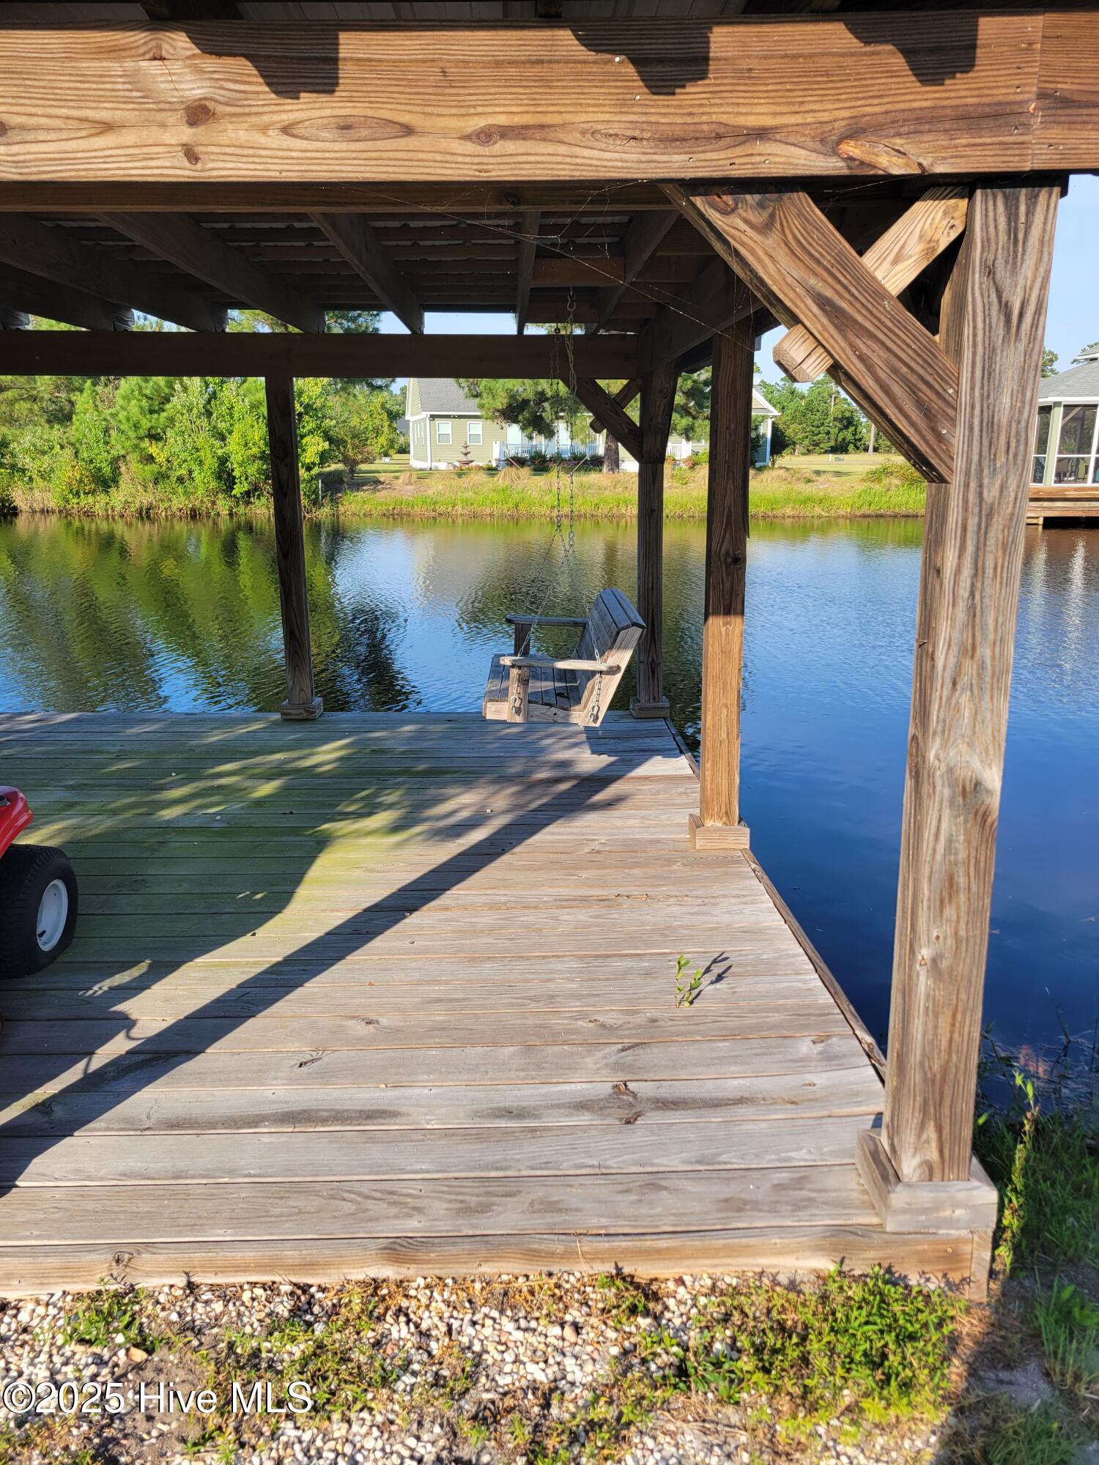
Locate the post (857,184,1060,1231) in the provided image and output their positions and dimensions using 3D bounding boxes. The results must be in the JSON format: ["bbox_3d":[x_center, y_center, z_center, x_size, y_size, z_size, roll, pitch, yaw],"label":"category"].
[{"bbox_3d":[0.777,0.032,2.111,0.215,1.960,0.215,-1,13,-2],"label":"post"}]

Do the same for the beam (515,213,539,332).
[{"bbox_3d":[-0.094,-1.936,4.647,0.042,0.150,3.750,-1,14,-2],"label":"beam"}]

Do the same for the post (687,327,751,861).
[{"bbox_3d":[0.694,-0.547,4.332,0.210,2.050,0.210,-1,13,-2],"label":"post"}]

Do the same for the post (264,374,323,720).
[{"bbox_3d":[-1.556,-1.087,6.672,0.200,2.040,0.200,-1,13,-2],"label":"post"}]

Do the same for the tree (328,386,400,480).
[{"bbox_3d":[-9.099,-14.688,54.000,3.600,4.800,3.500,-1,13,-2],"label":"tree"}]

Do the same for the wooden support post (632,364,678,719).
[{"bbox_3d":[0.628,-1.151,6.748,0.200,2.100,0.200,-1,13,-2],"label":"wooden support post"}]

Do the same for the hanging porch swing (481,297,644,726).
[{"bbox_3d":[0.045,-1.084,5.454,0.740,1.880,1.270,-1,13,-2],"label":"hanging porch swing"}]

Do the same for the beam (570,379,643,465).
[{"bbox_3d":[0.345,-1.888,6.550,0.140,0.680,0.120,-45,11,8],"label":"beam"}]

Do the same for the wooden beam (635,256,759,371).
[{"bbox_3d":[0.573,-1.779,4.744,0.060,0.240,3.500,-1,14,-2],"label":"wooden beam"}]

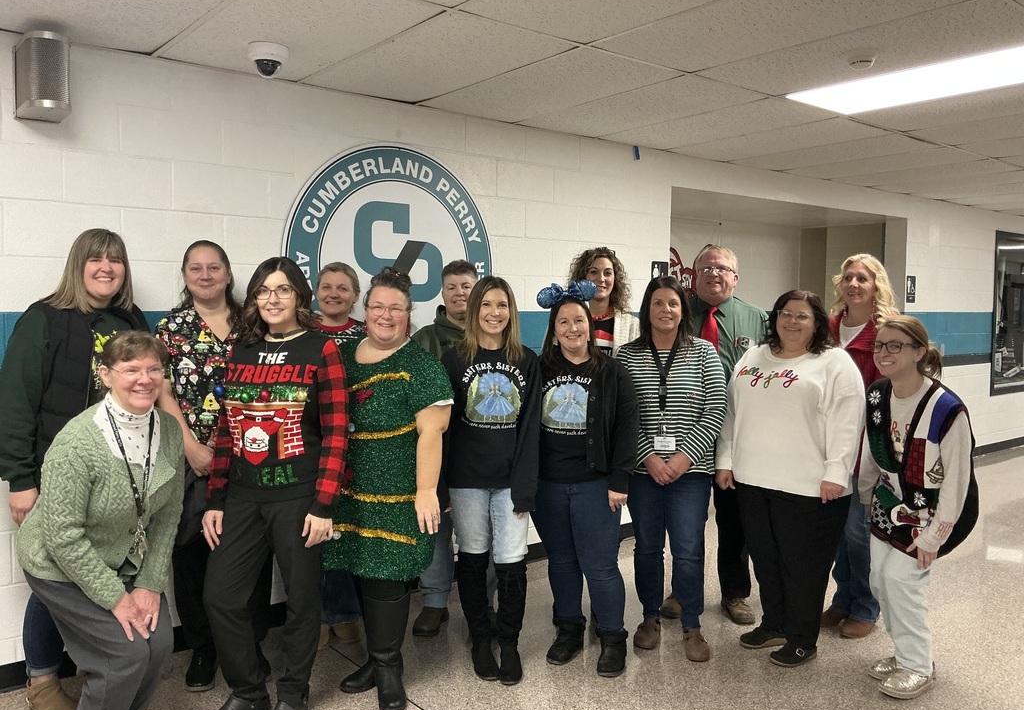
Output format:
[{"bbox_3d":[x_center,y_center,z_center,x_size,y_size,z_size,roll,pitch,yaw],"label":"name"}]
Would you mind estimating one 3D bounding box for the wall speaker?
[{"bbox_3d":[-1.669,-0.983,2.949,0.150,0.262,0.245,-2,4,-38],"label":"wall speaker"}]

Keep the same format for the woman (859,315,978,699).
[{"bbox_3d":[1.571,0.553,3.210,0.450,1.402,0.470,3,4,43],"label":"woman"}]

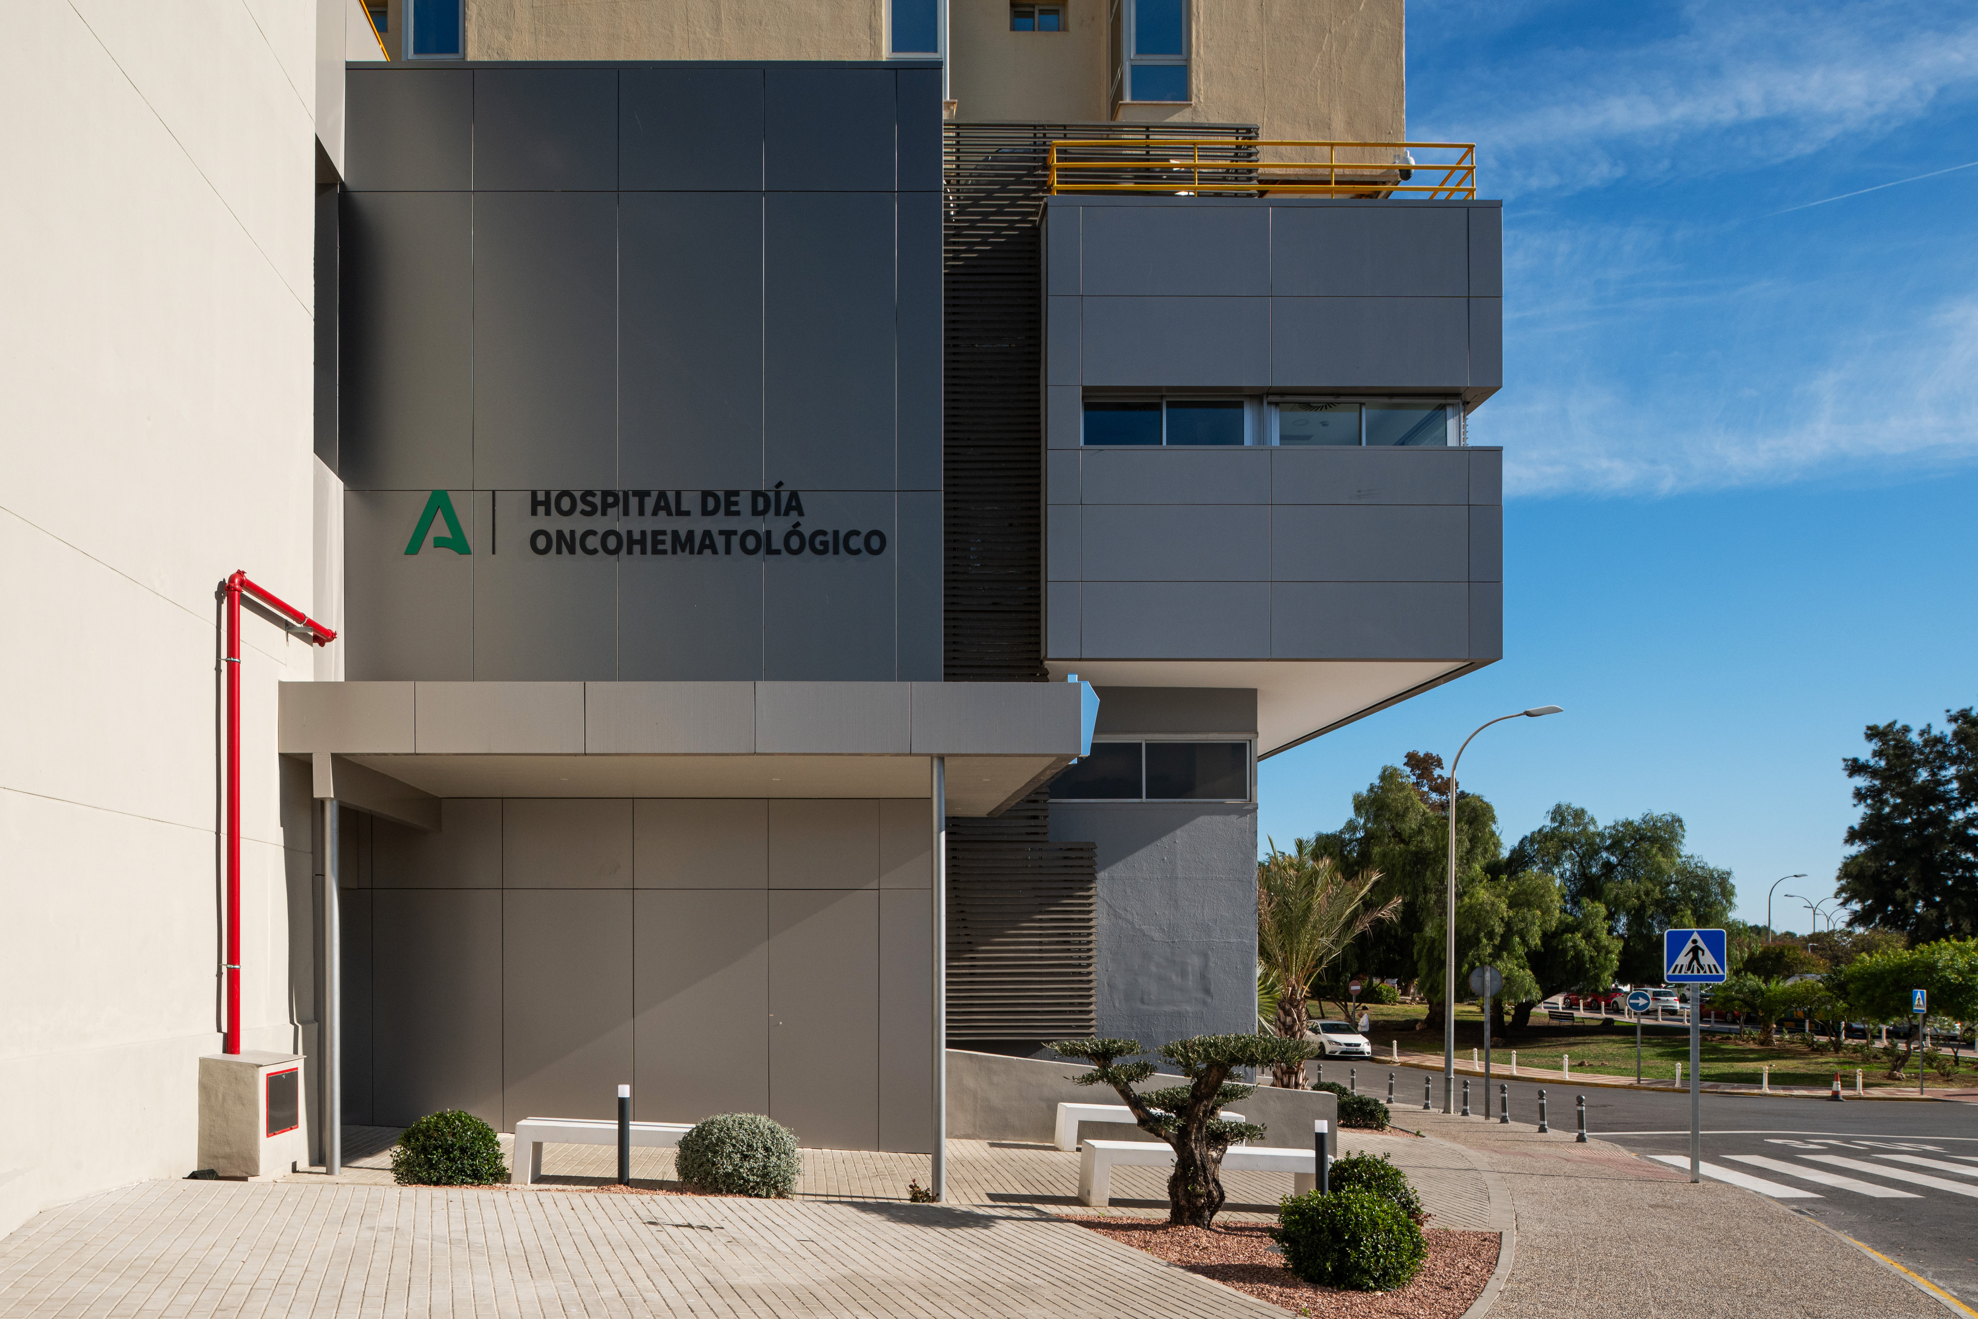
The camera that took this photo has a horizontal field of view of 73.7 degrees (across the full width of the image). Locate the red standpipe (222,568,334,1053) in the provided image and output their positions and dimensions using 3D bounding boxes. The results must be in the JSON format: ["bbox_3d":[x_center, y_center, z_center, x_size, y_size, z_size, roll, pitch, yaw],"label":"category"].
[{"bbox_3d":[-5.350,1.067,10.060,0.200,3.358,1.954,0,0,-7],"label":"red standpipe"}]

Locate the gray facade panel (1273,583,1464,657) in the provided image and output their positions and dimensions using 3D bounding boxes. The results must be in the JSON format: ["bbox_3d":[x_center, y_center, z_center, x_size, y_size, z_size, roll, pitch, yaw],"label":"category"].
[{"bbox_3d":[3.987,-0.405,13.830,2.070,0.809,0.060,0,-2,0],"label":"gray facade panel"}]

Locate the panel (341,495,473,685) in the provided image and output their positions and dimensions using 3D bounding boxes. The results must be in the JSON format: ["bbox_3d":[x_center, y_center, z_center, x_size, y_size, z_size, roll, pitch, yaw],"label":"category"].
[{"bbox_3d":[-5.037,-0.568,11.425,1.162,1.778,0.050,0,0,0],"label":"panel"}]

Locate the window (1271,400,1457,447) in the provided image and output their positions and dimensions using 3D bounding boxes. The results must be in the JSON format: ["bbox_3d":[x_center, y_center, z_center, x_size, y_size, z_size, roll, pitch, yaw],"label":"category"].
[{"bbox_3d":[3.517,-2.205,12.390,1.751,0.471,0.080,0,0,0],"label":"window"}]

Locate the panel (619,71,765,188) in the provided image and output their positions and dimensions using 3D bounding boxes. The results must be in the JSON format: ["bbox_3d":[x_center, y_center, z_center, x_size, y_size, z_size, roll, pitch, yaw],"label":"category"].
[{"bbox_3d":[-2.568,-4.585,11.425,1.263,1.096,0.050,0,0,0],"label":"panel"}]

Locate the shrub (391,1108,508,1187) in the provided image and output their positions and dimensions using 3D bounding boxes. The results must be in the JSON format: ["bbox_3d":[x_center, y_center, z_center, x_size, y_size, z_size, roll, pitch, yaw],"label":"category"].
[{"bbox_3d":[-4.157,3.755,10.150,0.904,0.583,0.900,0,0,0],"label":"shrub"}]

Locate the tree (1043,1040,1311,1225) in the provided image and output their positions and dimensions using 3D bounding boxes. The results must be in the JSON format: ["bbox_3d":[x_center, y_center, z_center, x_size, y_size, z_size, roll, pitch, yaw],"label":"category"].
[{"bbox_3d":[1.346,3.320,9.300,1.820,1.360,1.550,0,0,0],"label":"tree"}]

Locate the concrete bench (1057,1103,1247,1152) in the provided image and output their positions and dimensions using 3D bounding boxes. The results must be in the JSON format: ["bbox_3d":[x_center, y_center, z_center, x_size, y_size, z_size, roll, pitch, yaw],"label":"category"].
[{"bbox_3d":[1.590,4.590,12.980,1.800,0.450,0.430,0,0,0],"label":"concrete bench"}]

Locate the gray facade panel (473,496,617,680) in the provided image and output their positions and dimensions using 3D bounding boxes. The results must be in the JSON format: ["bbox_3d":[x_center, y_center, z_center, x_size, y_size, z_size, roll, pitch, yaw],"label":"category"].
[{"bbox_3d":[-3.955,-0.590,11.780,1.294,1.784,0.060,0,0,0],"label":"gray facade panel"}]

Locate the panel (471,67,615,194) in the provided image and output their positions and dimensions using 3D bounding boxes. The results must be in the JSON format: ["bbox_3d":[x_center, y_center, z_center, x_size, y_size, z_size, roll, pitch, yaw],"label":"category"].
[{"bbox_3d":[-3.834,-4.571,11.430,1.269,1.069,0.060,0,-2,0],"label":"panel"}]

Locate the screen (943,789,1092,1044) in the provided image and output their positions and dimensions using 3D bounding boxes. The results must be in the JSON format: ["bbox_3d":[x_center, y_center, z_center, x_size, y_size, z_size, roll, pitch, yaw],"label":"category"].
[{"bbox_3d":[0.302,2.750,14.360,1.726,2.750,0.120,0,-2,0],"label":"screen"}]

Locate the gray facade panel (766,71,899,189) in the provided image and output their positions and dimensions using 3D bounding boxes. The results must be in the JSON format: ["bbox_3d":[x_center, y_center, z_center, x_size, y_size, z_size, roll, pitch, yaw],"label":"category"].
[{"bbox_3d":[-1.373,-4.585,11.425,1.129,1.096,0.050,0,0,0],"label":"gray facade panel"}]

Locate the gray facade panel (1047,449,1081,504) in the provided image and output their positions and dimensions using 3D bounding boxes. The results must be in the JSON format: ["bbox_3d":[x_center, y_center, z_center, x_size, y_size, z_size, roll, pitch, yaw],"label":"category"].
[{"bbox_3d":[0.701,-1.681,12.175,0.306,0.513,0.050,0,0,0],"label":"gray facade panel"}]

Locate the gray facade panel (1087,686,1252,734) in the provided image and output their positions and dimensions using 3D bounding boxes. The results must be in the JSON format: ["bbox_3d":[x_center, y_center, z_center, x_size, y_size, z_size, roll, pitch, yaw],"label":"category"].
[{"bbox_3d":[2.039,0.598,15.230,2.129,0.552,0.060,0,0,0],"label":"gray facade panel"}]

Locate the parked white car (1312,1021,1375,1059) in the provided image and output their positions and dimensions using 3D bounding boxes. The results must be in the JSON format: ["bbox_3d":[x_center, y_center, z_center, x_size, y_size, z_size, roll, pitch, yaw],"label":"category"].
[{"bbox_3d":[13.100,14.800,51.000,1.820,1.460,4.270,0,0,-8],"label":"parked white car"}]

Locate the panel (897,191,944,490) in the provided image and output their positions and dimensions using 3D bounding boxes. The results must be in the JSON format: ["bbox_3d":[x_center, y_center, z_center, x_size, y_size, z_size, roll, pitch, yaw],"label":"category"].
[{"bbox_3d":[-0.593,-2.744,11.375,0.399,2.575,0.050,0,0,0],"label":"panel"}]

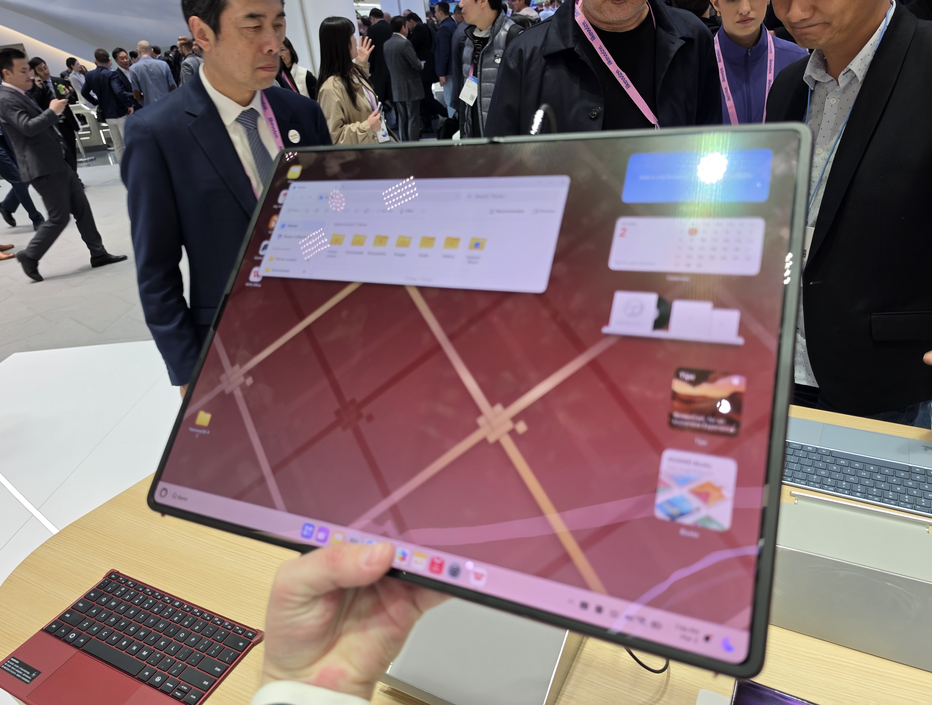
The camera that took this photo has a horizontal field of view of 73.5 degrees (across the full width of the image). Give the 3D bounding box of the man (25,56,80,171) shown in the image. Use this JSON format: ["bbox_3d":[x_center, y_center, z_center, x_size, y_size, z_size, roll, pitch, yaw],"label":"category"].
[{"bbox_3d":[-5.609,-3.134,8.556,0.580,1.720,0.450,-21,30,-26],"label":"man"}]

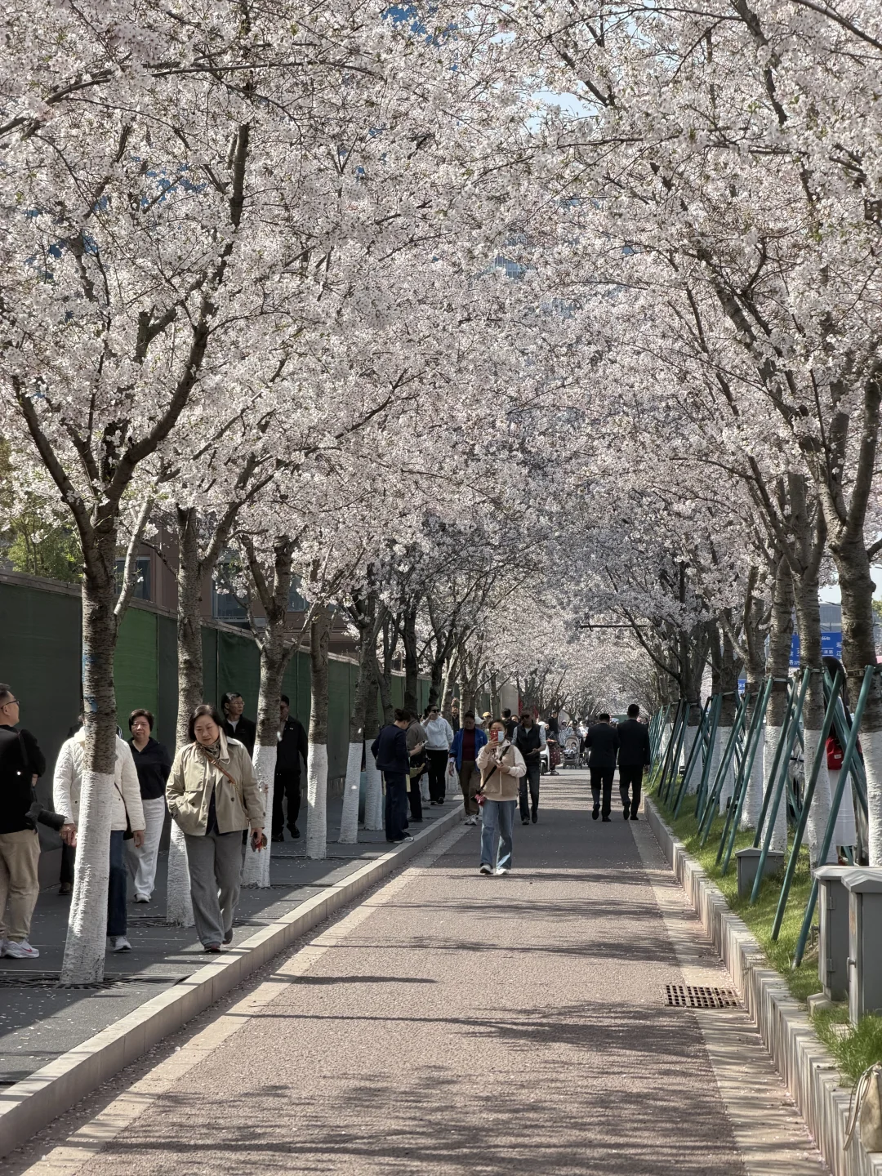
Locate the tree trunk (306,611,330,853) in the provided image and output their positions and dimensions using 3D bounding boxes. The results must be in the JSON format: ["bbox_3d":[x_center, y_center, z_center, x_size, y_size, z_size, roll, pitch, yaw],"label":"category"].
[{"bbox_3d":[-1.249,1.469,34.600,0.260,2.611,0.240,0,-2,3],"label":"tree trunk"}]

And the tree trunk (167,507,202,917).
[{"bbox_3d":[-1.788,0.901,23.700,0.235,2.923,0.215,0,-2,3],"label":"tree trunk"}]

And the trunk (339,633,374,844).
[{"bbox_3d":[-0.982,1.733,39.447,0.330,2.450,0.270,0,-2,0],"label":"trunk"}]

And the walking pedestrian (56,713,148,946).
[{"bbox_3d":[-2.159,1.487,21.430,0.570,1.570,0.450,0,-2,-2],"label":"walking pedestrian"}]

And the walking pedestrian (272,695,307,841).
[{"bbox_3d":[-1.833,2.119,40.233,0.520,1.720,0.440,0,-2,7],"label":"walking pedestrian"}]

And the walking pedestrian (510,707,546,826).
[{"bbox_3d":[1.343,2.746,52.000,0.530,1.737,0.420,0,-2,6],"label":"walking pedestrian"}]

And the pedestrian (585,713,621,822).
[{"bbox_3d":[2.529,2.796,53.133,0.550,1.690,0.440,0,-2,2],"label":"pedestrian"}]

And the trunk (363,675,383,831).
[{"bbox_3d":[-0.876,2.118,43.500,0.240,1.988,0.230,0,-2,3],"label":"trunk"}]

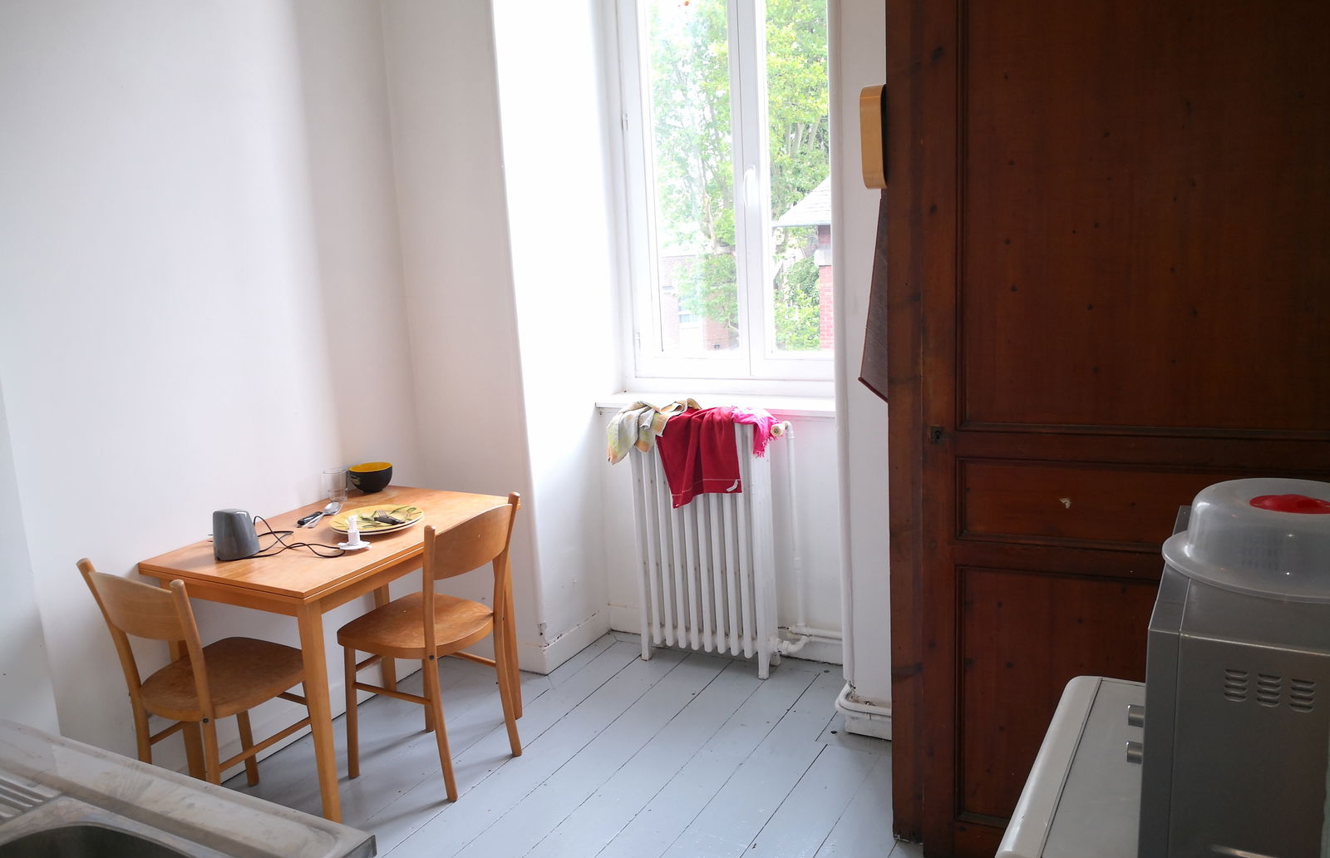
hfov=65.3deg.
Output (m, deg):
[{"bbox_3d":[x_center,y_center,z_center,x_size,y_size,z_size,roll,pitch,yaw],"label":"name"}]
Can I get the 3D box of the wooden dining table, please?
[{"bbox_3d":[-0.940,0.664,3.170,0.650,0.750,0.889,3,13,29],"label":"wooden dining table"}]

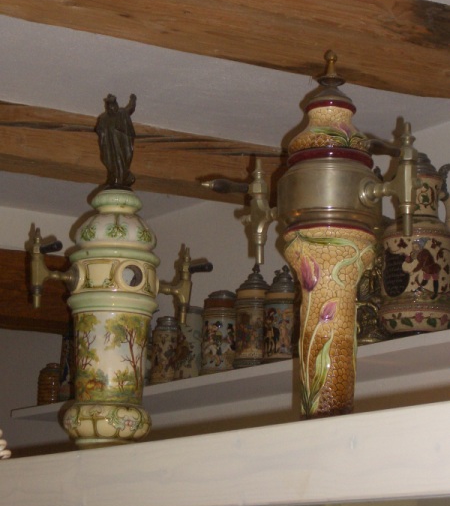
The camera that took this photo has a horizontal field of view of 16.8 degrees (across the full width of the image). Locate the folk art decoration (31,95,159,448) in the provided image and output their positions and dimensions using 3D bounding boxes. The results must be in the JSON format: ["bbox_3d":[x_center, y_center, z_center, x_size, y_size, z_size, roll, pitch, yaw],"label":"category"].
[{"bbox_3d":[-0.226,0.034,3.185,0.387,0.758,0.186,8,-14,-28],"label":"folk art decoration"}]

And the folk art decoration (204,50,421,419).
[{"bbox_3d":[0.168,-0.035,2.574,0.177,0.643,0.385,13,-17,-43],"label":"folk art decoration"}]

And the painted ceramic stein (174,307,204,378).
[{"bbox_3d":[-0.093,0.236,3.907,0.084,0.194,0.097,1,-13,-1],"label":"painted ceramic stein"}]

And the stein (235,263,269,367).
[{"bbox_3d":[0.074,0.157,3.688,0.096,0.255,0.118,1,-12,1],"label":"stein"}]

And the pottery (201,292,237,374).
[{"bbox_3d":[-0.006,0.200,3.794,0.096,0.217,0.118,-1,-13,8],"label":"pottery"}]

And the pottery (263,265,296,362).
[{"bbox_3d":[0.138,0.146,3.586,0.096,0.234,0.118,3,-13,-9],"label":"pottery"}]

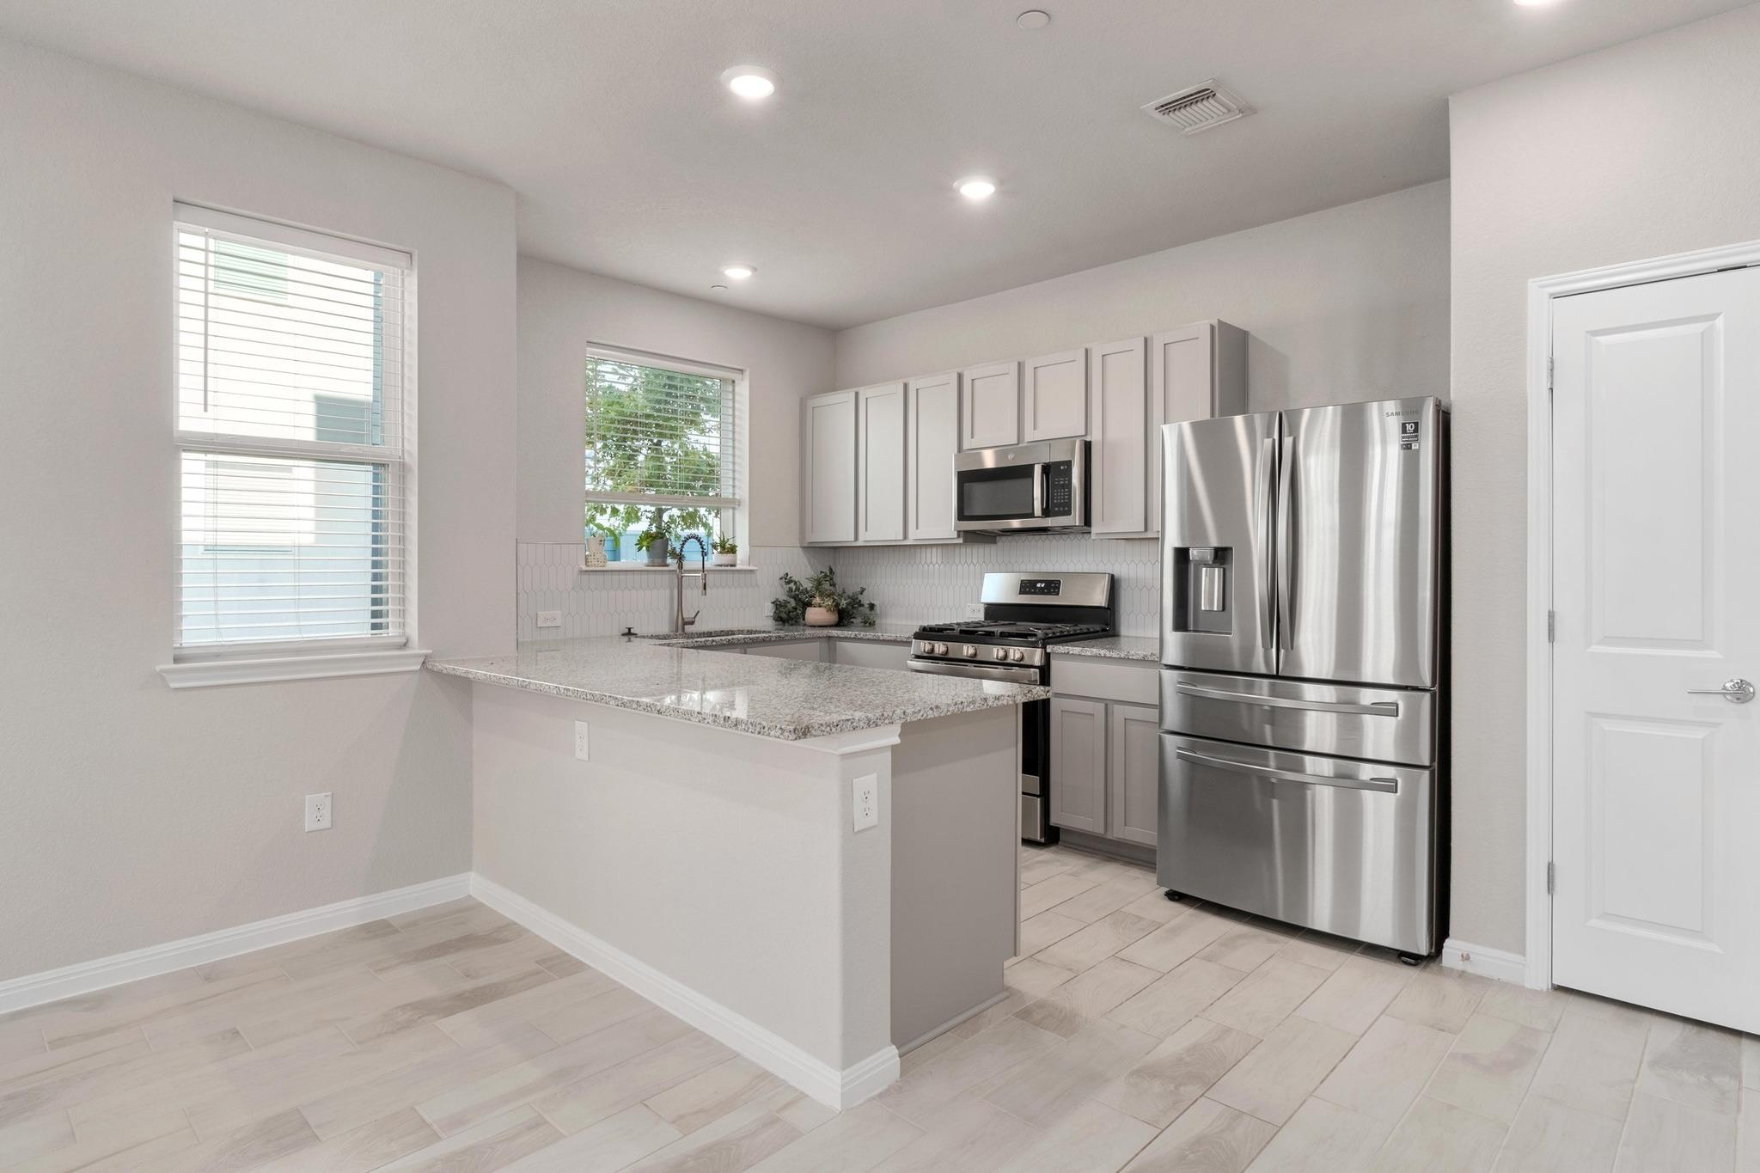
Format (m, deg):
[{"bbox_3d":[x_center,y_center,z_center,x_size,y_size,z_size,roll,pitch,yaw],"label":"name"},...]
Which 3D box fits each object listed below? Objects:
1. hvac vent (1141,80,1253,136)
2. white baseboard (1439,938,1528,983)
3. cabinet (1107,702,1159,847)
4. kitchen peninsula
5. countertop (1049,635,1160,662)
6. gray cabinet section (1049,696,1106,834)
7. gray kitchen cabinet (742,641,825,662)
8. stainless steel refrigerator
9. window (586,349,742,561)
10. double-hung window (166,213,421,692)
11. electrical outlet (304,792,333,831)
[{"bbox_3d":[1.029,-1.544,3.002,0.247,0.020,0.285,1,1,44],"label":"hvac vent"},{"bbox_3d":[1.865,1.157,2.867,0.220,0.089,0.018,1,2,44],"label":"white baseboard"},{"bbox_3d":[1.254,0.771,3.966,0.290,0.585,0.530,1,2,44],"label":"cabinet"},{"bbox_3d":[-0.655,0.738,3.163,2.250,0.922,0.950,1,1,44],"label":"kitchen peninsula"},{"bbox_3d":[1.161,0.270,4.032,0.578,0.032,0.635,1,1,44],"label":"countertop"},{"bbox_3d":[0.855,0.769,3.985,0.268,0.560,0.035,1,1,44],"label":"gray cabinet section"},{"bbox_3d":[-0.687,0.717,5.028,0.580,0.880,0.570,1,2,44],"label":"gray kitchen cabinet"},{"bbox_3d":[1.644,0.302,3.449,0.908,1.775,0.880,1,2,44],"label":"stainless steel refrigerator"},{"bbox_3d":[-1.130,-0.651,4.981,0.100,1.120,1.006,1,1,44],"label":"window"},{"bbox_3d":[-1.990,-0.474,3.210,0.100,1.490,0.726,1,1,44],"label":"double-hung window"},{"bbox_3d":[-1.941,0.779,3.211,0.012,0.125,0.080,1,1,44],"label":"electrical outlet"}]

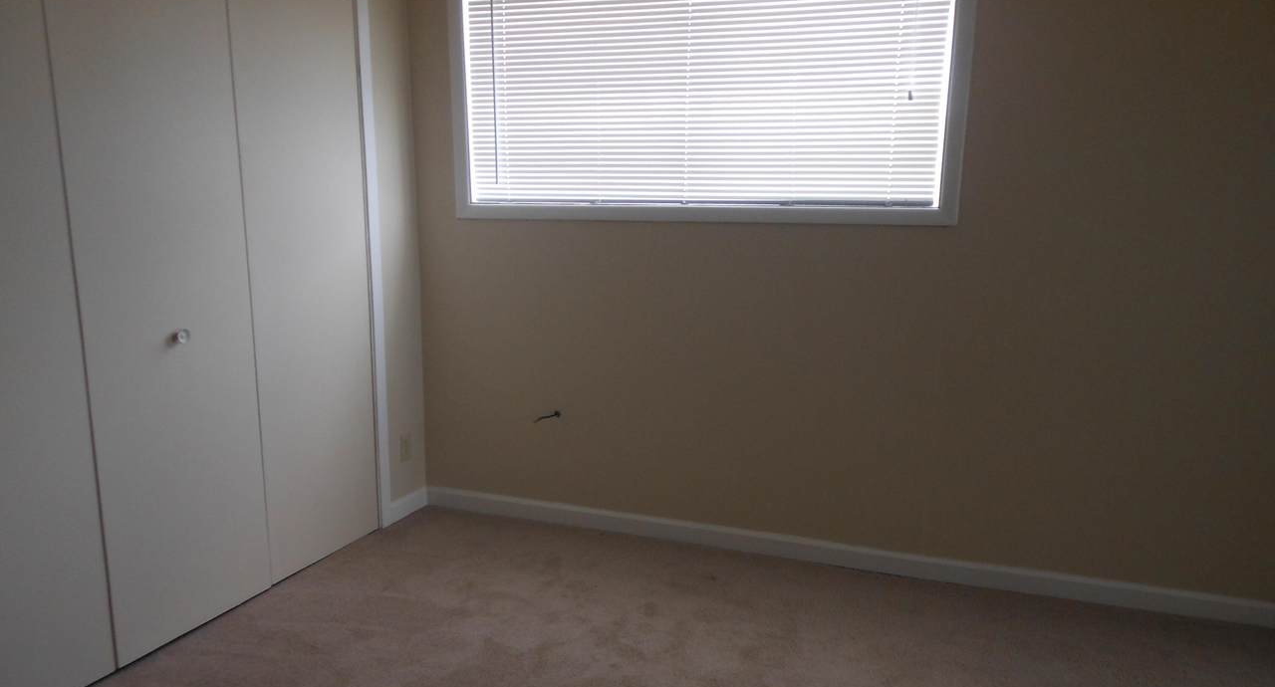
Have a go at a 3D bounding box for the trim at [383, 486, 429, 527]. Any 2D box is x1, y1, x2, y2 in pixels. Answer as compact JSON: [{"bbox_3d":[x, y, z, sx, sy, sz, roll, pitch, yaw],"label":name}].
[{"bbox_3d":[-0.973,0.682,3.891,0.018,0.087,0.300,4,11,21],"label":"trim"}]

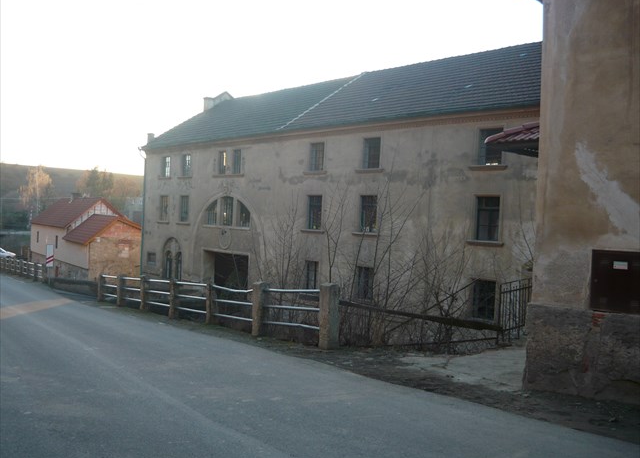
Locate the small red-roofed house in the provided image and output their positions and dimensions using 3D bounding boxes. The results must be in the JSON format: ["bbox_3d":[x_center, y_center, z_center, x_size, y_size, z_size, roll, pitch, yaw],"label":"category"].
[{"bbox_3d":[-21.571,1.030,57.519,6.600,7.794,21.400,2,1,-36],"label":"small red-roofed house"}]

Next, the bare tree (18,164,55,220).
[{"bbox_3d":[-40.892,-4.255,88.000,4.900,9.600,4.900,2,1,-25],"label":"bare tree"}]

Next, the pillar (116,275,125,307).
[{"bbox_3d":[-5.962,1.860,18.300,0.190,0.915,0.260,2,1,-34],"label":"pillar"}]

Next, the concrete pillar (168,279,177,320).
[{"bbox_3d":[-3.521,1.686,14.640,0.190,0.924,0.260,2,1,-34],"label":"concrete pillar"}]

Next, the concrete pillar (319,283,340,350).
[{"bbox_3d":[0.146,1.312,9.150,0.190,0.945,0.260,2,1,-34],"label":"concrete pillar"}]

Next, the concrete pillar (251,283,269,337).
[{"bbox_3d":[-1.084,1.449,10.980,0.190,0.945,0.260,2,1,-34],"label":"concrete pillar"}]

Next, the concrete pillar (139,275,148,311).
[{"bbox_3d":[-4.811,1.747,16.653,0.190,0.901,0.260,2,1,-34],"label":"concrete pillar"}]

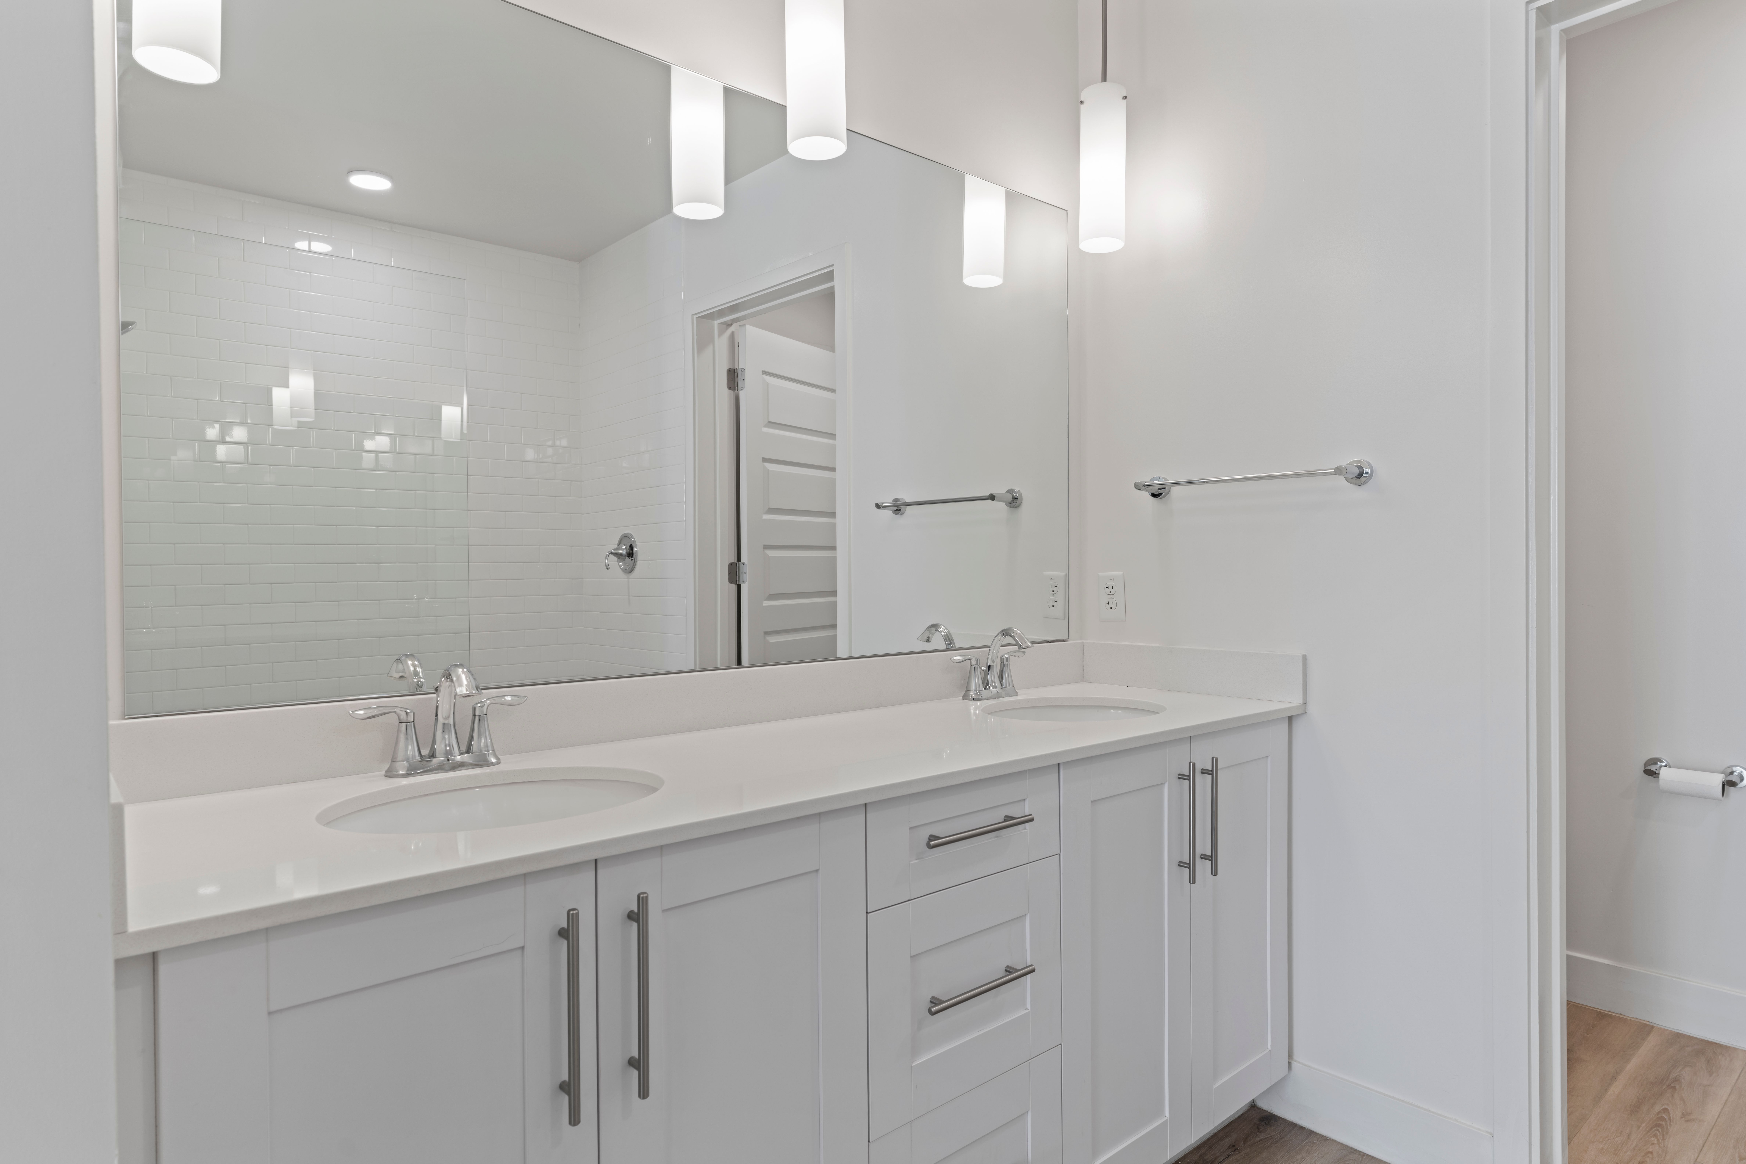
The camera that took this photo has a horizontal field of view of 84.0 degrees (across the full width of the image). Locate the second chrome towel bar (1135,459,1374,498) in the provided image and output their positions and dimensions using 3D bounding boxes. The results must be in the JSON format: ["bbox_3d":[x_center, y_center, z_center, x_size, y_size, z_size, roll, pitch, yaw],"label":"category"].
[{"bbox_3d":[0.796,-0.220,2.089,0.088,0.054,0.509,-1,0,-40],"label":"second chrome towel bar"}]

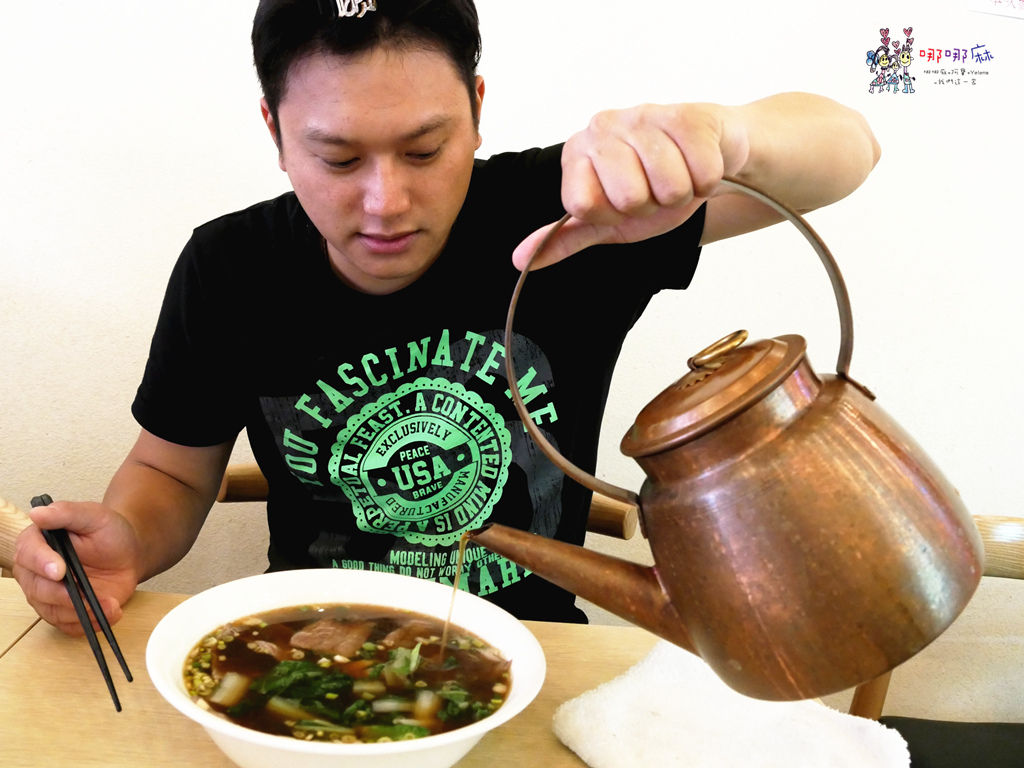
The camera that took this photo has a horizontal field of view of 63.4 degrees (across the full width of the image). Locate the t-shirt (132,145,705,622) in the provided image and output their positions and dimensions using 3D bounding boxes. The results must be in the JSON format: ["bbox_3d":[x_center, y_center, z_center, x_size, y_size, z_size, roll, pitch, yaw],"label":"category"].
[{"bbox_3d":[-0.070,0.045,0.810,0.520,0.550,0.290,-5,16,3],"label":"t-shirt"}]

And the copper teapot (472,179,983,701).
[{"bbox_3d":[0.082,0.027,0.457,0.242,0.272,0.166,-33,7,5],"label":"copper teapot"}]

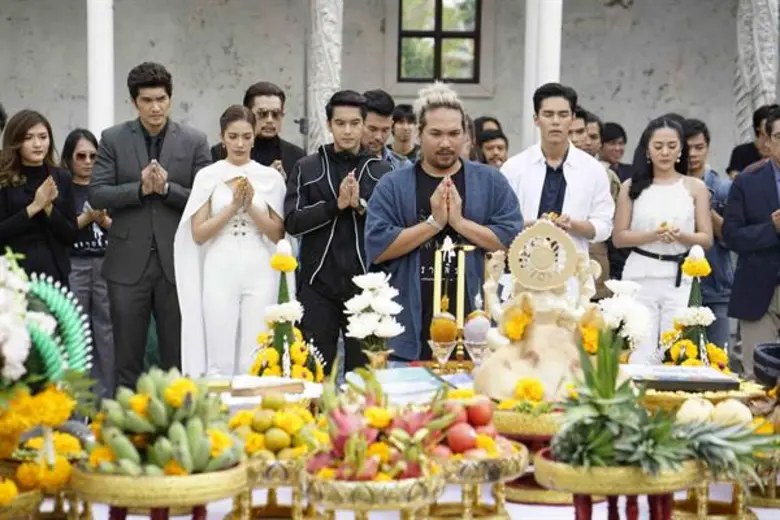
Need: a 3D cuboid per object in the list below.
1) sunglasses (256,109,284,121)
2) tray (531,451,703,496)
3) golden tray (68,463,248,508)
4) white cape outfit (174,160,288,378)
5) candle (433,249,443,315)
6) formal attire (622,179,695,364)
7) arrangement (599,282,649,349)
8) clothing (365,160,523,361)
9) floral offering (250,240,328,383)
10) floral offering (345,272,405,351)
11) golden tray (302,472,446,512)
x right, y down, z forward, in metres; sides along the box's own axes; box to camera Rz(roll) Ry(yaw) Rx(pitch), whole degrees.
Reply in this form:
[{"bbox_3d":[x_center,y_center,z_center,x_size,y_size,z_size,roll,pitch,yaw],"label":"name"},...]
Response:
[{"bbox_3d":[-0.566,-0.683,8.650,0.145,0.050,0.140,-2,5,-20],"label":"sunglasses"},{"bbox_3d":[0.513,0.463,4.100,0.385,0.060,0.385,0,5,0],"label":"tray"},{"bbox_3d":[-0.500,0.470,3.980,0.390,0.065,0.390,0,5,0],"label":"golden tray"},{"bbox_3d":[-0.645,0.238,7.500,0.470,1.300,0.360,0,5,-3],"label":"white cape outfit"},{"bbox_3d":[0.134,0.069,5.200,0.022,0.205,0.022,0,5,0],"label":"candle"},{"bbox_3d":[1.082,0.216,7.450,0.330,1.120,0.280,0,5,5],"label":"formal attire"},{"bbox_3d":[0.653,0.152,5.150,0.150,0.195,0.150,0,5,0],"label":"arrangement"},{"bbox_3d":[0.196,0.057,6.750,0.580,0.830,0.400,0,5,0],"label":"clothing"},{"bbox_3d":[-0.287,0.144,5.150,0.220,0.390,0.210,0,5,0],"label":"floral offering"},{"bbox_3d":[-0.044,0.145,5.200,0.175,0.220,0.170,0,5,0],"label":"floral offering"},{"bbox_3d":[-0.034,0.494,4.020,0.315,0.060,0.315,0,5,0],"label":"golden tray"}]

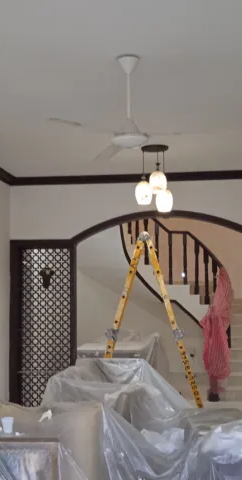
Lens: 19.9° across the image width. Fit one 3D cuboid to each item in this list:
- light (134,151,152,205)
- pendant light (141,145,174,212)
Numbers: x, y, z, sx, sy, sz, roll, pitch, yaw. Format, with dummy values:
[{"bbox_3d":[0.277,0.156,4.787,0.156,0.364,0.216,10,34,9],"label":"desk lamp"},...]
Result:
[{"bbox_3d":[0.229,-0.620,6.931,0.172,0.545,0.172,-1,-5,6],"label":"light"},{"bbox_3d":[0.360,-0.603,6.960,0.336,0.679,0.332,-1,-5,6],"label":"pendant light"}]

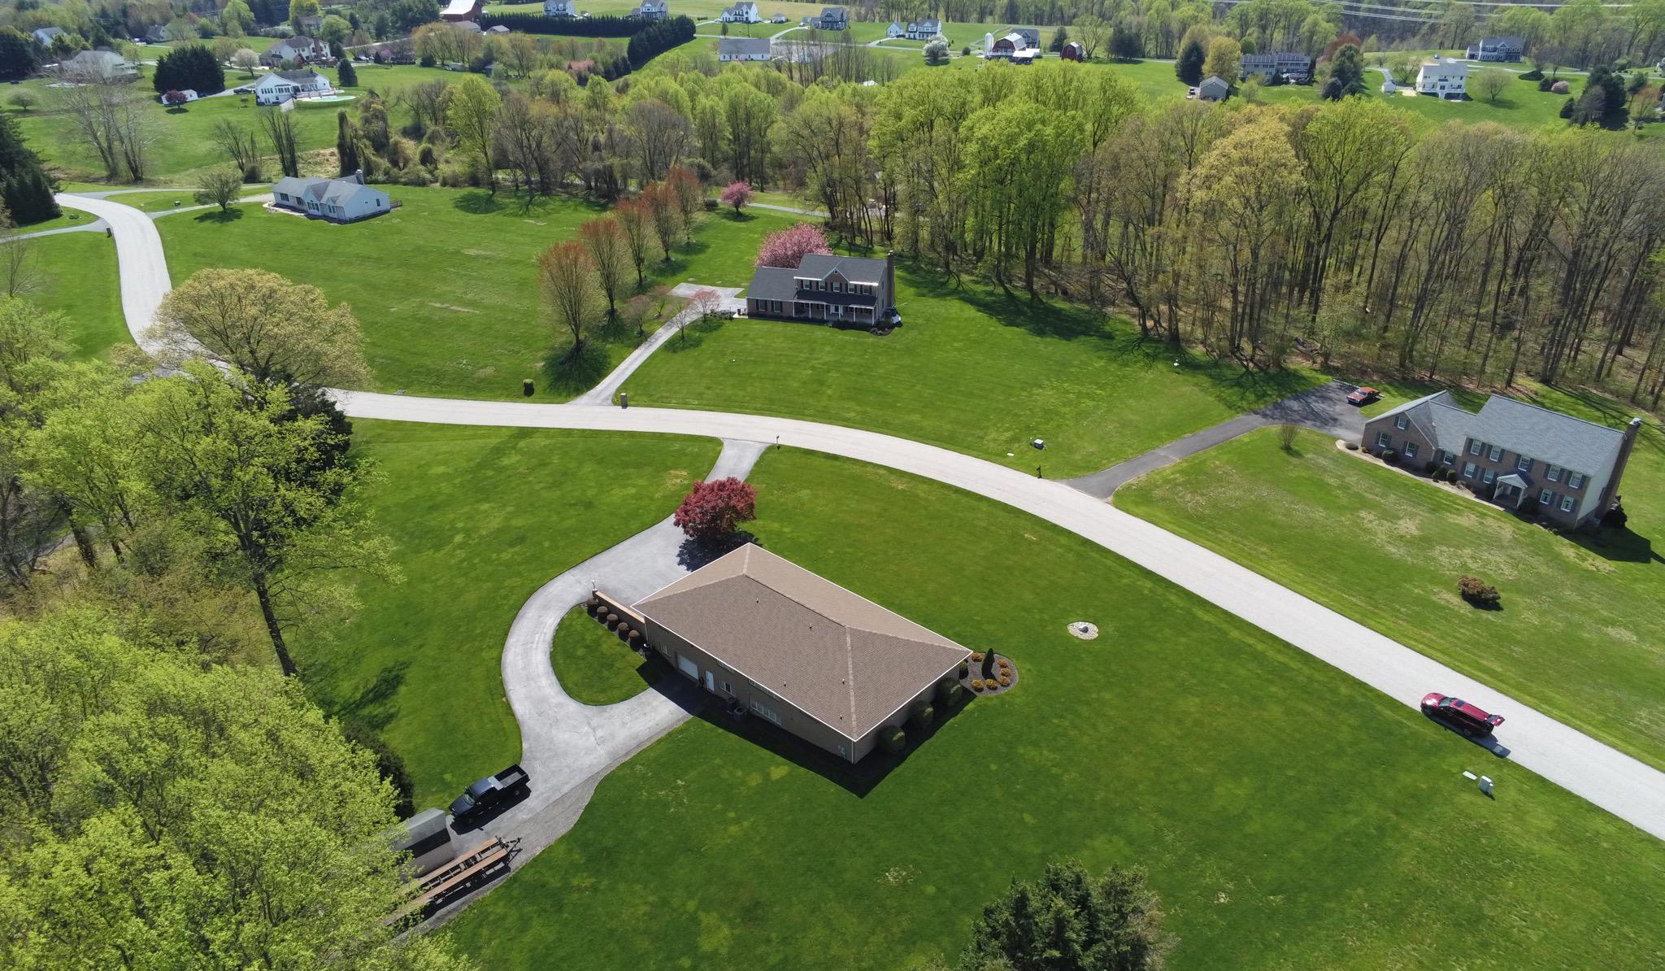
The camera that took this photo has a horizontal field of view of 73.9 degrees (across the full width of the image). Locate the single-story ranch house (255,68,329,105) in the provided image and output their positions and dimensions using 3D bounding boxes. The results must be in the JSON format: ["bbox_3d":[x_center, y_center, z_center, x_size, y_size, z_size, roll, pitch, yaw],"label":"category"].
[{"bbox_3d":[-165.906,-122.451,337.384,20.000,8.700,12.500,-19,32,-31],"label":"single-story ranch house"}]

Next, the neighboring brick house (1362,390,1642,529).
[{"bbox_3d":[72.340,-5.870,120.810,11.300,11.100,25.100,-19,32,-31],"label":"neighboring brick house"}]

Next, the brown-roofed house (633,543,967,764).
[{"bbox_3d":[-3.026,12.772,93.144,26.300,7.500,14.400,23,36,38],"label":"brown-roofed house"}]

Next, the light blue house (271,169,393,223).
[{"bbox_3d":[-99.950,-57.790,217.120,25.610,6.870,11.190,14,31,28],"label":"light blue house"}]

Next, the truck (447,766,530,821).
[{"bbox_3d":[-25.006,22.413,80.660,2.000,1.920,5.850,22,35,37],"label":"truck"}]

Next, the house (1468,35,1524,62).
[{"bbox_3d":[258.336,-170.545,431.658,17.300,8.600,10.500,9,29,19],"label":"house"}]

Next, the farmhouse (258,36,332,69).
[{"bbox_3d":[-210.910,-170.710,434.800,19.300,9.400,12.200,5,28,12],"label":"farmhouse"}]

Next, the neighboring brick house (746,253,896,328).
[{"bbox_3d":[-1.260,-29.090,157.480,19.970,9.740,10.240,8,29,18],"label":"neighboring brick house"}]

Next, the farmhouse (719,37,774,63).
[{"bbox_3d":[-34.492,-173.531,440.928,20.300,7.200,10.000,1,27,4],"label":"farmhouse"}]

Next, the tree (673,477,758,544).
[{"bbox_3d":[-12.140,2.620,113.390,8.500,6.100,8.500,-1,27,0],"label":"tree"}]

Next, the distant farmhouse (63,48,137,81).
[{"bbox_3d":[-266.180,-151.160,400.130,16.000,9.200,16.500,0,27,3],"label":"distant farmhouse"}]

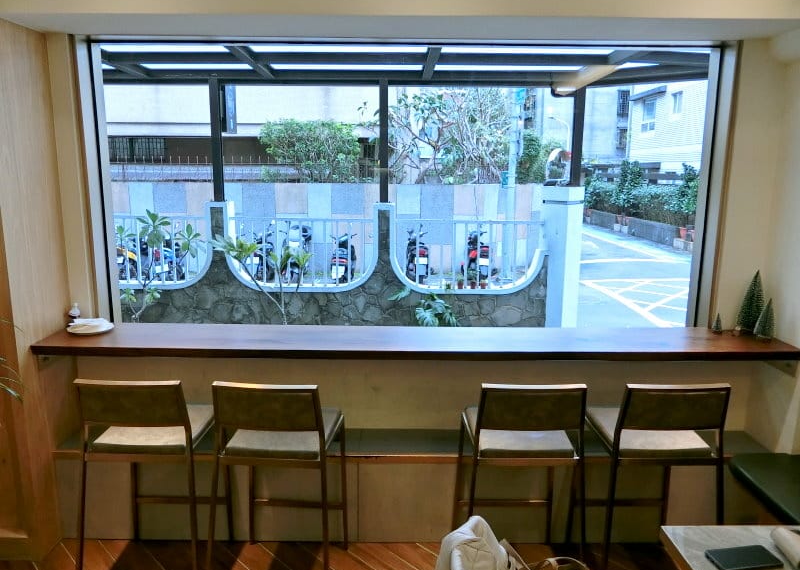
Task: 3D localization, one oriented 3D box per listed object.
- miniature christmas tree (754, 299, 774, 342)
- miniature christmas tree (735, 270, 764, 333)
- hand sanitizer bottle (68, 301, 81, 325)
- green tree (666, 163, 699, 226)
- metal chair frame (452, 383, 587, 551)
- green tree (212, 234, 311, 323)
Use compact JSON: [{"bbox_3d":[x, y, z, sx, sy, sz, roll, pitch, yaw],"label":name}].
[{"bbox_3d":[1.651,0.152,2.602,0.100,0.200,0.100,0,10,0],"label":"miniature christmas tree"},{"bbox_3d":[1.672,0.083,2.707,0.137,0.300,0.137,0,10,0],"label":"miniature christmas tree"},{"bbox_3d":[-1.531,0.148,2.719,0.054,0.120,0.048,0,10,0],"label":"hand sanitizer bottle"},{"bbox_3d":[8.088,-2.597,16.398,0.900,1.800,0.880,0,10,0],"label":"green tree"},{"bbox_3d":[0.478,0.787,2.367,0.480,0.945,0.520,0,10,0],"label":"metal chair frame"},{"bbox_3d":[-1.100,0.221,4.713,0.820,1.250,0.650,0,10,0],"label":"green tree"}]

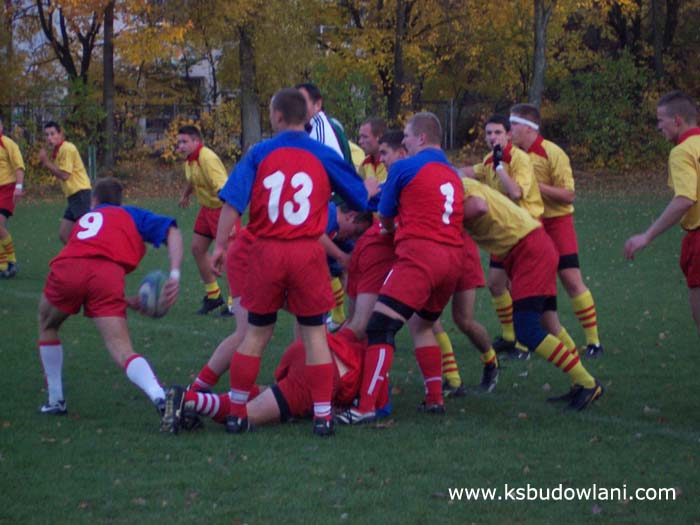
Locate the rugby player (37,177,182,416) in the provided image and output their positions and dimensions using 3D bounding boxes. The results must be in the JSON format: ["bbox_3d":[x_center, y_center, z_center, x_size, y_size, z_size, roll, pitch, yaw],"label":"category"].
[{"bbox_3d":[-1.363,0.164,15.124,0.780,1.320,0.750,0,3,10],"label":"rugby player"}]

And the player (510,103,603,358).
[{"bbox_3d":[1.463,-0.242,18.909,0.570,1.780,0.530,-1,3,-22],"label":"player"}]

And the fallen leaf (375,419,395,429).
[{"bbox_3d":[0.183,0.848,14.155,0.105,0.042,0.090,0,3,0],"label":"fallen leaf"}]

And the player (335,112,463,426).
[{"bbox_3d":[0.279,0.001,14.766,0.620,1.680,0.640,2,3,38],"label":"player"}]

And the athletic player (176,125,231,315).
[{"bbox_3d":[-1.272,-0.395,23.507,0.540,1.650,0.550,2,3,35],"label":"athletic player"}]

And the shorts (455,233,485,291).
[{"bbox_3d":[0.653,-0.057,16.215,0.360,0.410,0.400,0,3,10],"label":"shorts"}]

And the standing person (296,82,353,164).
[{"bbox_3d":[-0.175,-0.183,17.010,0.500,1.850,0.580,-1,3,-18],"label":"standing person"}]

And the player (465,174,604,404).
[{"bbox_3d":[1.002,0.145,15.423,0.950,1.330,0.600,0,3,4],"label":"player"}]

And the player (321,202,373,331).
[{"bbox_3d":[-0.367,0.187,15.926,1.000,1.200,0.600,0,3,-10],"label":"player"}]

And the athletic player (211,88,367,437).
[{"bbox_3d":[-0.326,-0.020,13.914,0.800,1.800,0.500,0,3,5],"label":"athletic player"}]

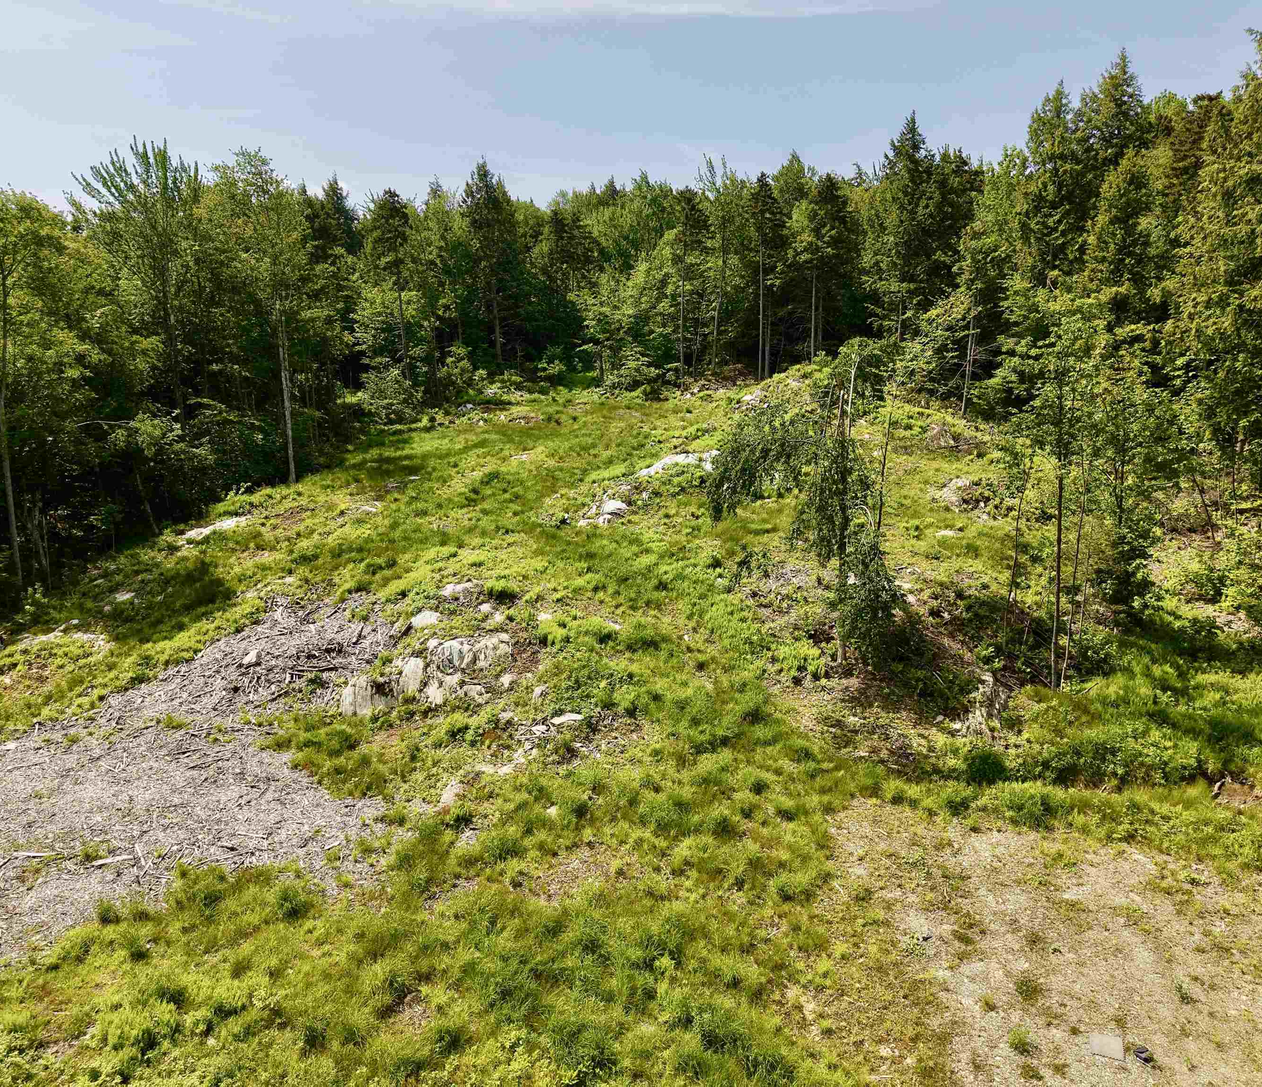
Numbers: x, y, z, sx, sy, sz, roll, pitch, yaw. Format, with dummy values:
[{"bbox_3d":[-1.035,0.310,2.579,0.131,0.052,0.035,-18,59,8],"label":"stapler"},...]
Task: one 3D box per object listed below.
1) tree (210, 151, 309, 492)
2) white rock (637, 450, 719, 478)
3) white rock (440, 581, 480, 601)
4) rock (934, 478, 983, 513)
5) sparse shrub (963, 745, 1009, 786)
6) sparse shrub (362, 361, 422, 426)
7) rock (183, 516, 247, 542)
[{"bbox_3d":[-16.523,-9.785,45.000,4.300,14.659,4.200,-4,11,-20],"label":"tree"},{"bbox_3d":[2.285,-3.880,49.000,3.963,1.050,2.400,0,10,3],"label":"white rock"},{"bbox_3d":[-5.766,1.584,34.000,1.338,0.450,1.000,-2,10,-10],"label":"white rock"},{"bbox_3d":[14.183,-2.127,43.500,2.187,1.250,1.800,3,11,18],"label":"rock"},{"bbox_3d":[8.646,5.394,24.500,1.098,0.850,1.050,4,11,20],"label":"sparse shrub"},{"bbox_3d":[-13.294,-8.401,56.000,3.244,3.500,3.100,-2,10,-13],"label":"sparse shrub"},{"bbox_3d":[-16.967,-0.616,41.000,2.509,0.750,1.600,-4,11,-22],"label":"rock"}]

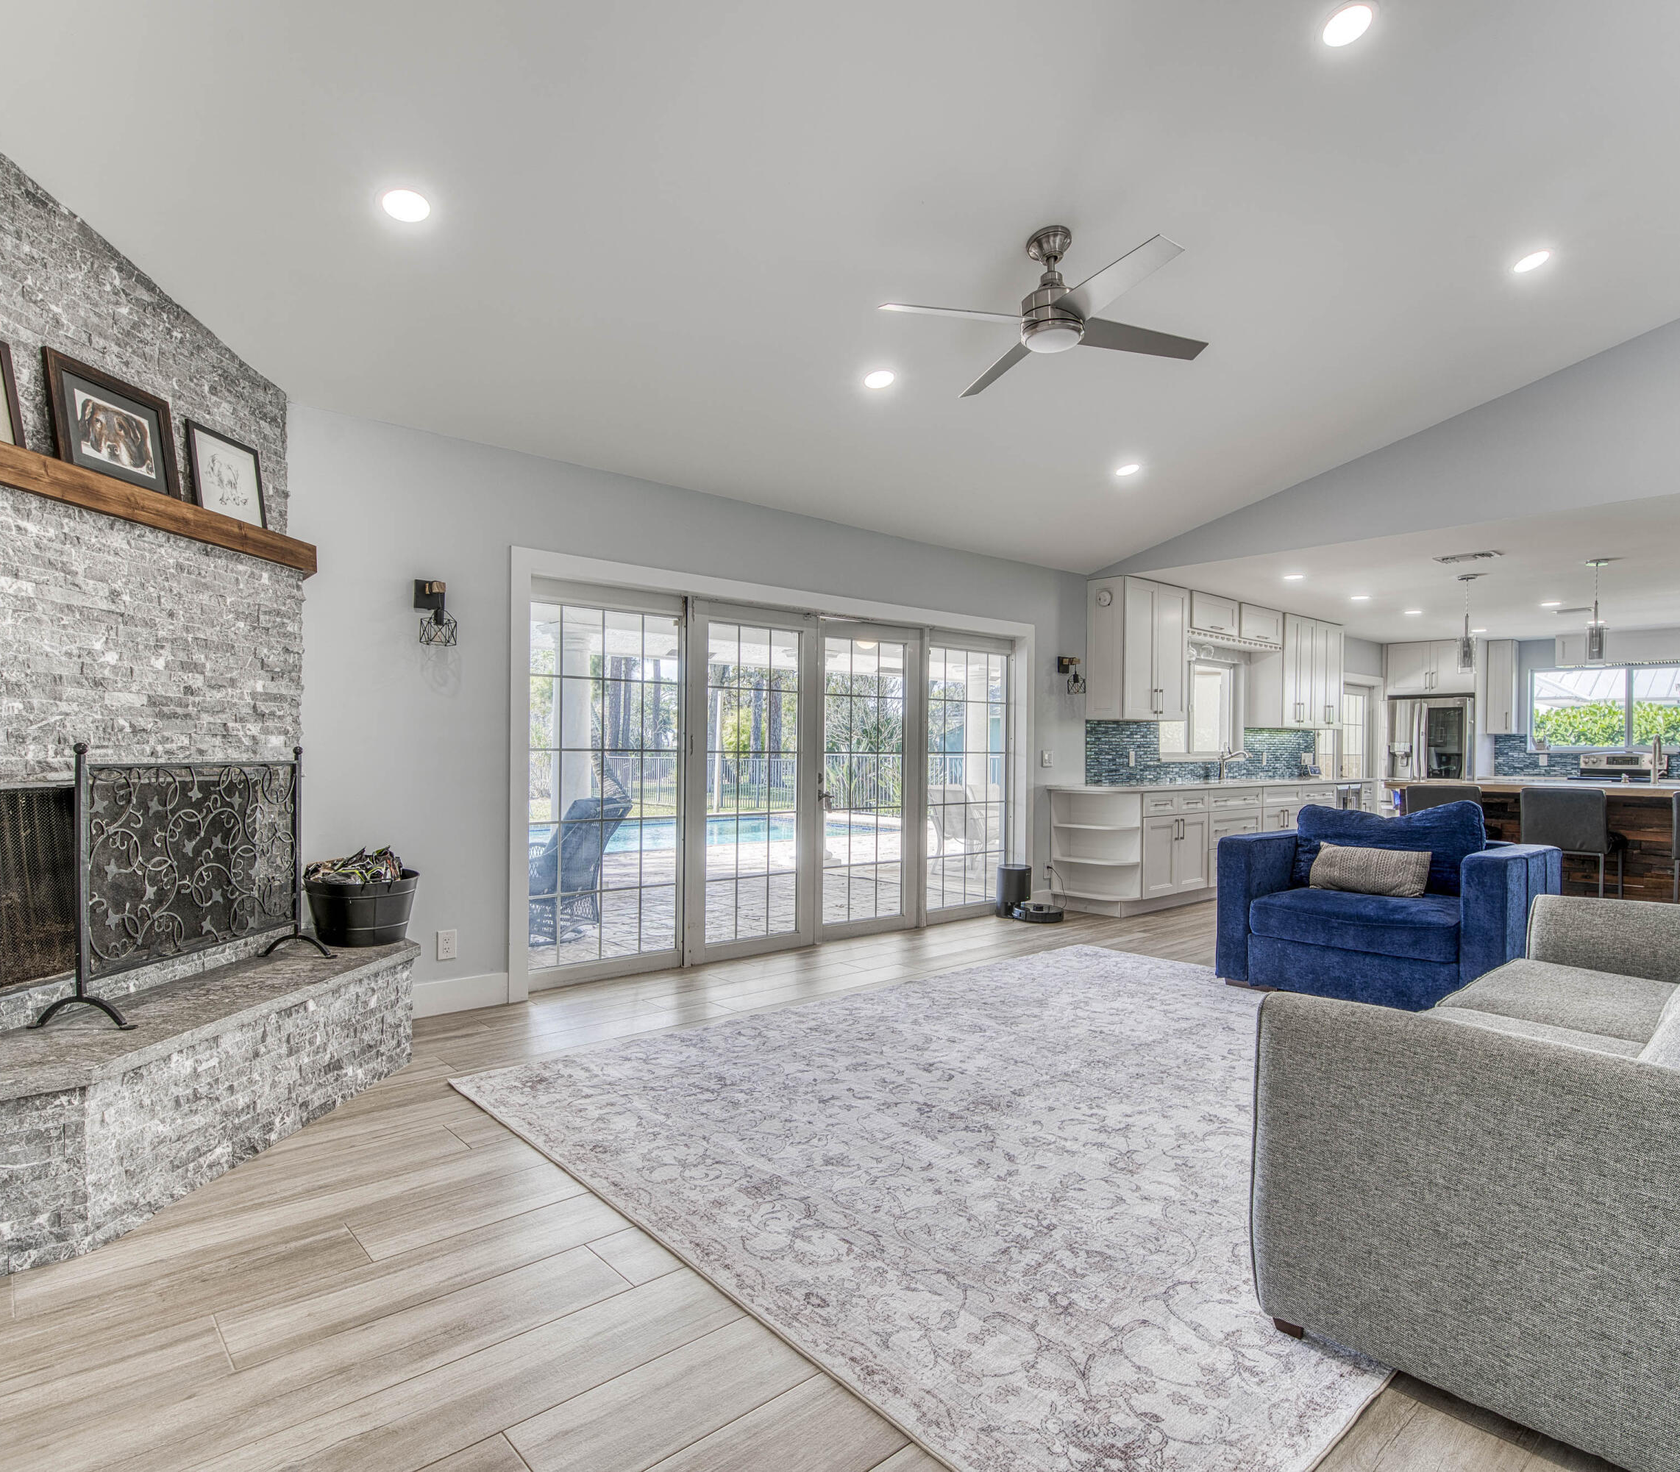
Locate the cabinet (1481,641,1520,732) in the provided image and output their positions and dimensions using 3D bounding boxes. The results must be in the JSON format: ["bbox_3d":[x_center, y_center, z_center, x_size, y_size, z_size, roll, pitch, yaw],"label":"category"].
[{"bbox_3d":[7.761,-0.565,10.748,0.326,1.067,0.240,1,-1,-40],"label":"cabinet"}]

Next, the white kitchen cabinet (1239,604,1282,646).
[{"bbox_3d":[3.726,-0.998,8.476,0.847,0.297,0.341,1,-1,-41],"label":"white kitchen cabinet"}]

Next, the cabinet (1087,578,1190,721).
[{"bbox_3d":[2.375,-0.653,7.300,0.949,1.073,0.341,1,-1,-41],"label":"cabinet"}]

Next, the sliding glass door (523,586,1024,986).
[{"bbox_3d":[-0.125,0.267,5.491,3.559,1.933,0.110,1,-1,-41],"label":"sliding glass door"}]

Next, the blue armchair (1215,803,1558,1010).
[{"bbox_3d":[2.601,0.775,4.387,0.900,0.900,1.190,1,-1,-41],"label":"blue armchair"}]

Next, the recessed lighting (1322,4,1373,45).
[{"bbox_3d":[1.450,-2.032,2.627,0.135,0.025,0.135,1,-14,-41],"label":"recessed lighting"}]

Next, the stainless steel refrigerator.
[{"bbox_3d":[7.110,0.483,10.970,0.883,1.790,0.901,1,-1,-40],"label":"stainless steel refrigerator"}]

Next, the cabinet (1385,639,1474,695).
[{"bbox_3d":[7.206,-0.791,11.069,0.600,0.605,0.905,1,-1,-41],"label":"cabinet"}]

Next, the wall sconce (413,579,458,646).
[{"bbox_3d":[-1.722,-0.526,3.938,0.155,0.290,0.200,1,-1,-40],"label":"wall sconce"}]

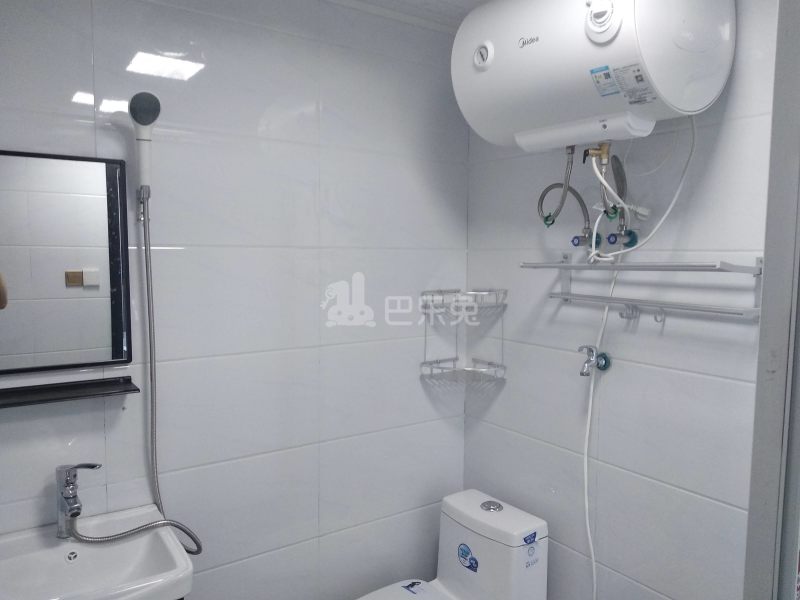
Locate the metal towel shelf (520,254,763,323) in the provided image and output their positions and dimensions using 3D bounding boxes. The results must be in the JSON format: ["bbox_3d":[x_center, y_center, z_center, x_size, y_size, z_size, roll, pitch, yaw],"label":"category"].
[{"bbox_3d":[0.573,-0.038,1.528,0.185,0.150,0.575,-3,6,-35],"label":"metal towel shelf"}]

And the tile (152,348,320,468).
[{"bbox_3d":[-0.482,0.303,1.684,0.570,0.300,0.010,-3,6,-35],"label":"tile"}]

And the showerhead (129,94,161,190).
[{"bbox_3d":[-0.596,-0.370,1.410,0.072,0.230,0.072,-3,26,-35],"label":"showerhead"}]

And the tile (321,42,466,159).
[{"bbox_3d":[-0.001,-0.617,1.937,0.595,0.300,0.010,-3,6,-35],"label":"tile"}]

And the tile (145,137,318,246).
[{"bbox_3d":[-0.479,-0.297,1.630,0.580,0.300,0.010,-3,6,-35],"label":"tile"}]

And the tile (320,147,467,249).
[{"bbox_3d":[-0.001,-0.320,1.968,0.591,0.300,0.010,-3,6,-35],"label":"tile"}]

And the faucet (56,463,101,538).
[{"bbox_3d":[-0.726,0.472,1.367,0.090,0.175,0.130,-3,6,-35],"label":"faucet"}]

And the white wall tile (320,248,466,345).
[{"bbox_3d":[-0.005,-0.019,1.988,0.597,0.300,0.010,-3,6,-35],"label":"white wall tile"}]

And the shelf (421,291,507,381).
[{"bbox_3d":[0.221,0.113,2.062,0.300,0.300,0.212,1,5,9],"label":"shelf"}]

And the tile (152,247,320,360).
[{"bbox_3d":[-0.481,0.002,1.654,0.580,0.300,0.010,-3,6,-35],"label":"tile"}]

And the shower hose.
[{"bbox_3d":[-0.637,0.182,1.424,0.295,0.905,0.170,-3,6,-35],"label":"shower hose"}]

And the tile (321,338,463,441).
[{"bbox_3d":[-0.010,0.280,2.012,0.595,0.300,0.010,-3,6,-35],"label":"tile"}]

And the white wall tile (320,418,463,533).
[{"bbox_3d":[-0.010,0.577,2.041,0.591,0.300,0.010,-3,6,-35],"label":"white wall tile"}]

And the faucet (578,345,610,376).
[{"bbox_3d":[0.531,0.168,1.660,0.100,0.090,0.050,-3,6,-35],"label":"faucet"}]

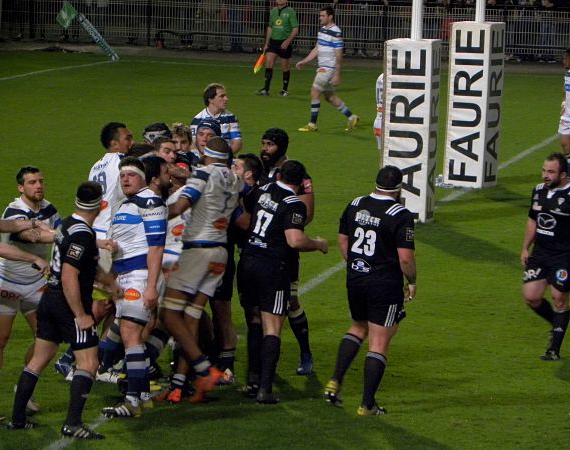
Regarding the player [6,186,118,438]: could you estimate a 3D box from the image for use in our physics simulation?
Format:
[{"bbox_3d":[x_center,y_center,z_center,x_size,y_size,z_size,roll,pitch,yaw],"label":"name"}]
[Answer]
[{"bbox_3d":[-1.588,0.575,30.550,0.750,1.800,0.580,0,6,-28],"label":"player"}]

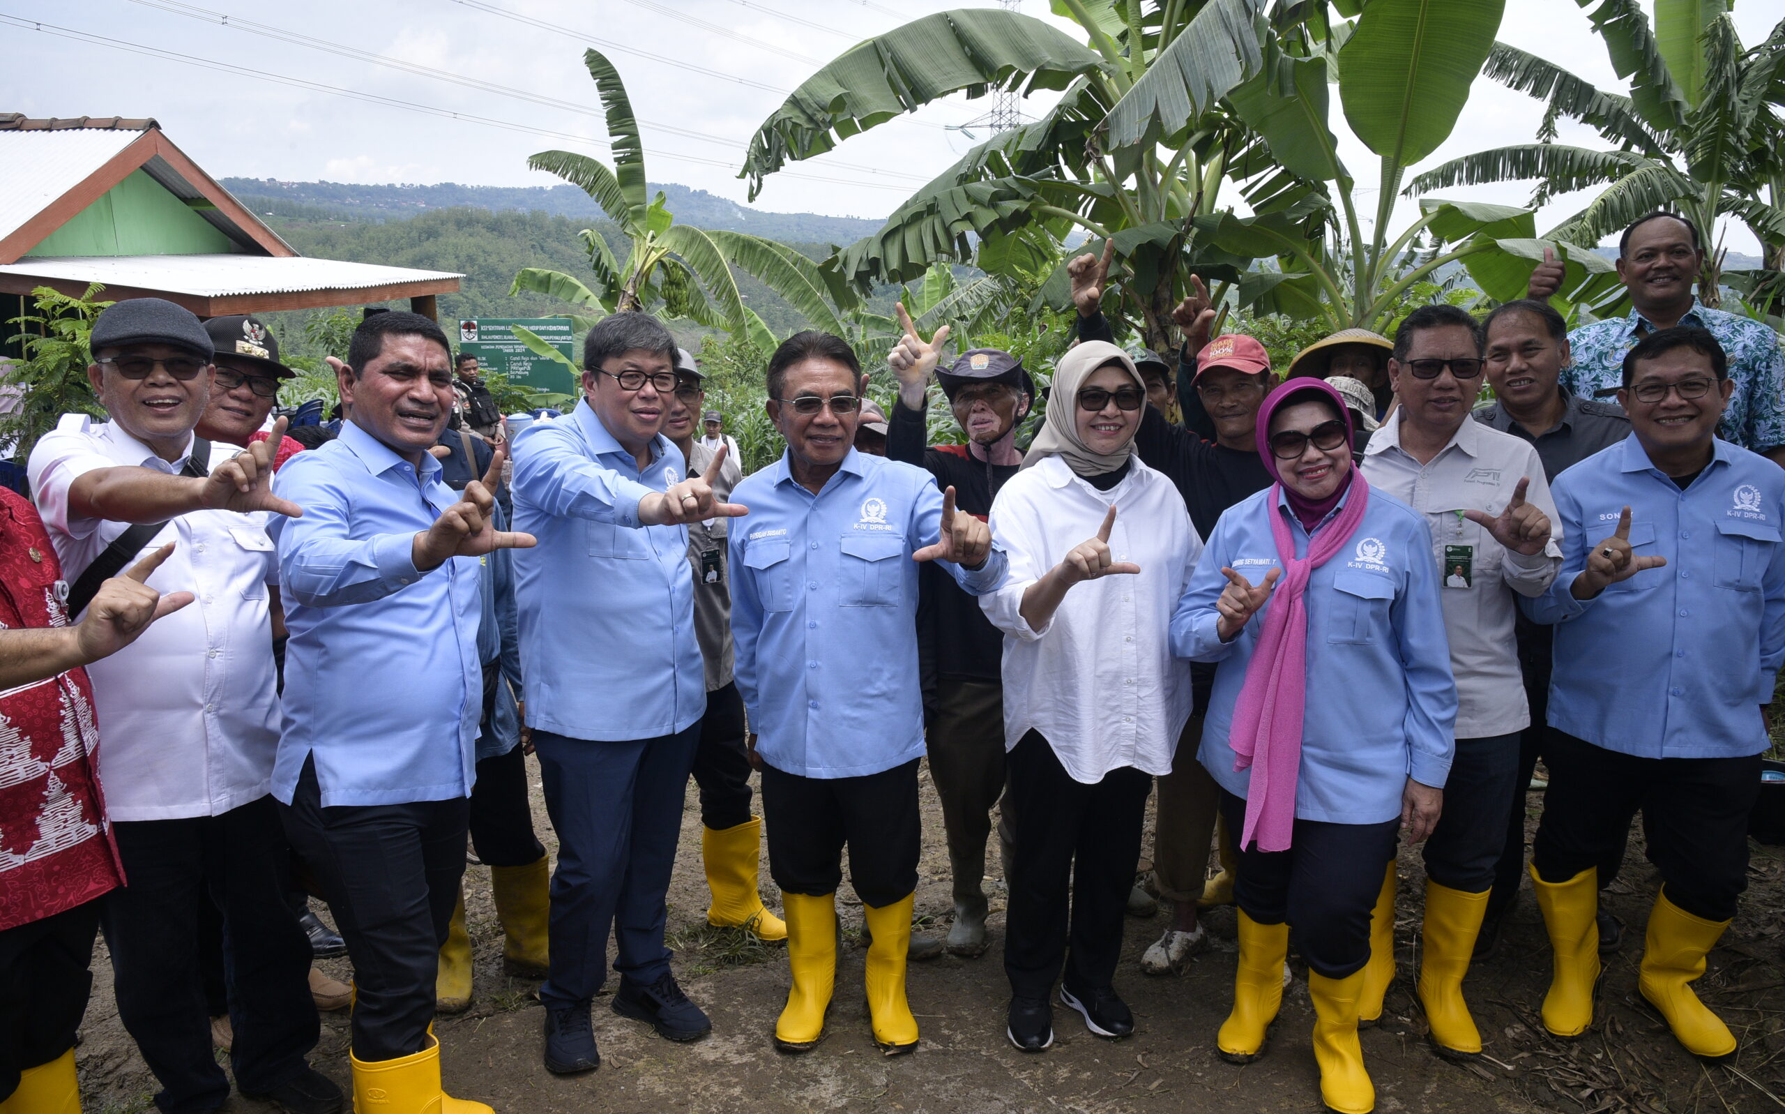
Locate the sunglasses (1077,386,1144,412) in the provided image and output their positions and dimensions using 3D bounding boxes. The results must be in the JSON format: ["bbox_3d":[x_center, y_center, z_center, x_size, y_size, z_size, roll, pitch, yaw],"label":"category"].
[{"bbox_3d":[0.456,-0.331,2.487,0.140,0.047,0.145,2,13,10],"label":"sunglasses"}]

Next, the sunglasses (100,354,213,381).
[{"bbox_3d":[-1.295,-0.340,2.105,0.147,0.046,0.150,-9,15,-35],"label":"sunglasses"}]

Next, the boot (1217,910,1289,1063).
[{"bbox_3d":[0.842,0.953,2.756,0.122,0.330,0.270,6,13,24],"label":"boot"}]

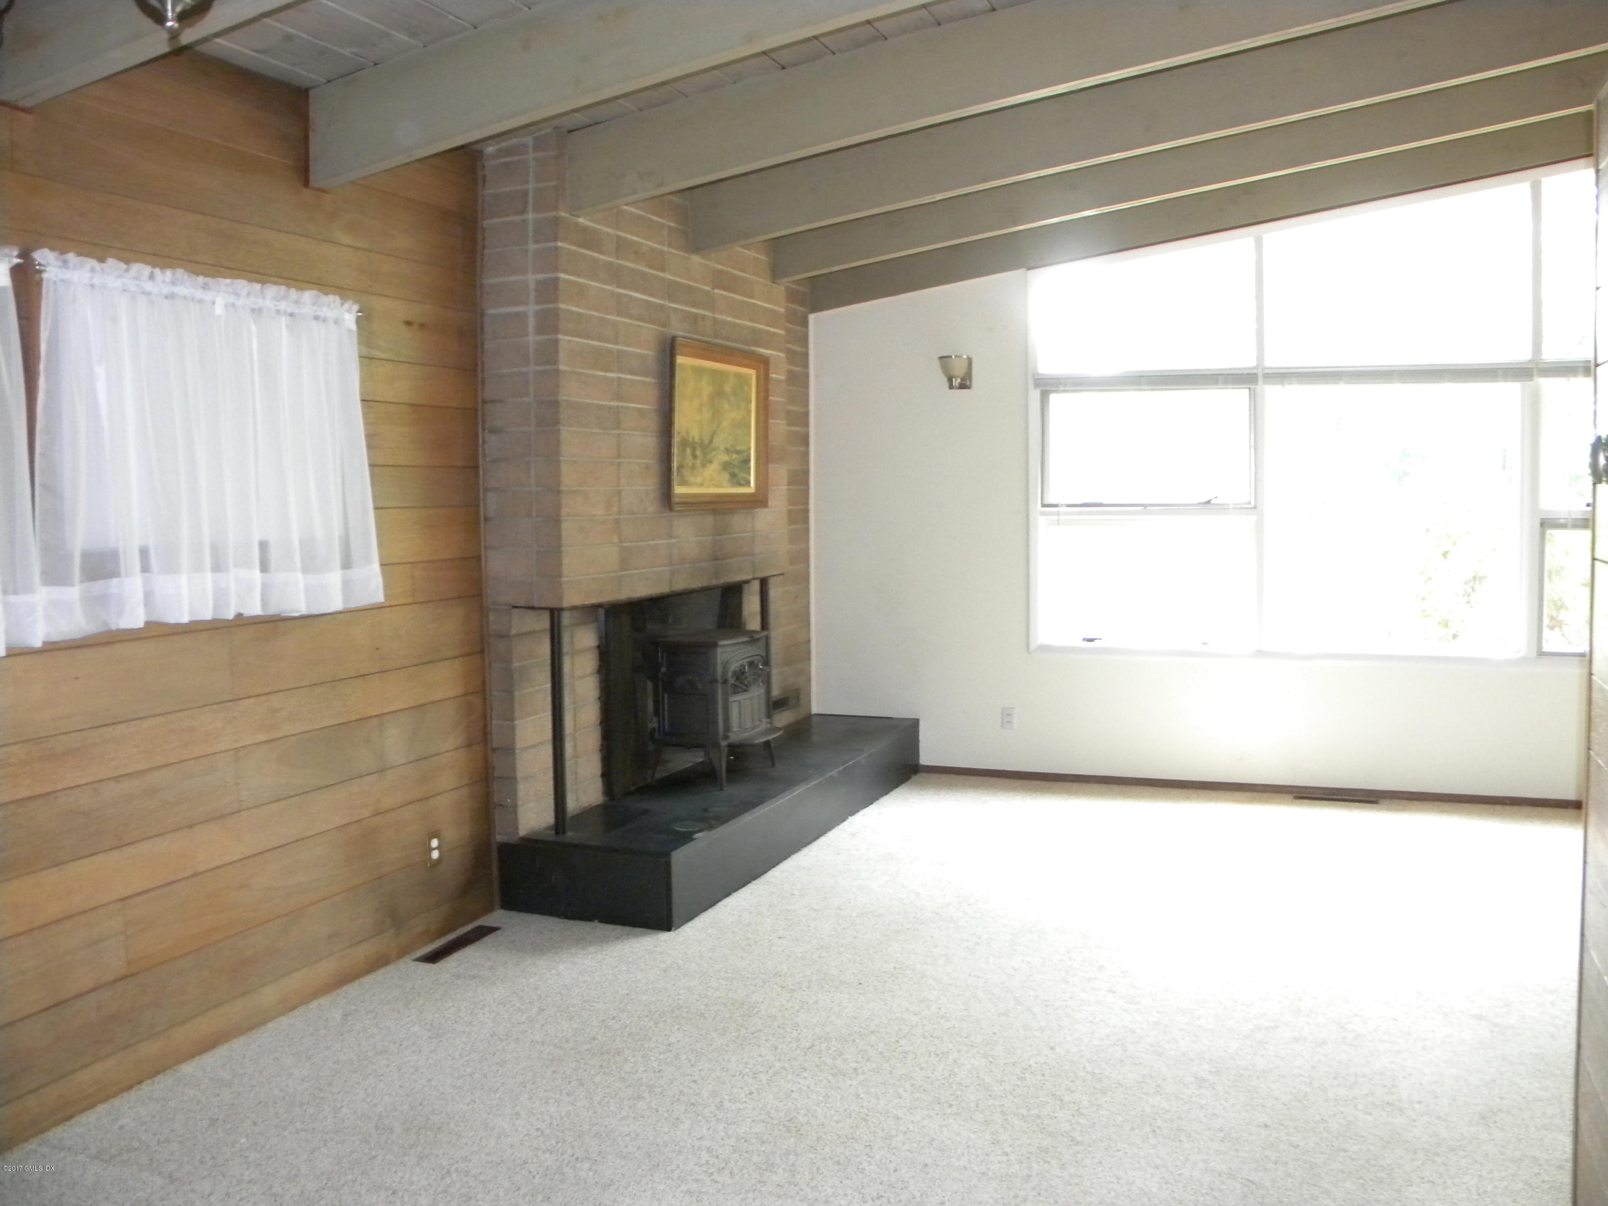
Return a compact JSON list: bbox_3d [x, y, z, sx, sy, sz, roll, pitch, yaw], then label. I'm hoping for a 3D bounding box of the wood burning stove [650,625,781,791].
[{"bbox_3d":[-0.370,0.451,5.693,0.518,0.618,0.495,1,5,23],"label":"wood burning stove"}]

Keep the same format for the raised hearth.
[{"bbox_3d":[-0.251,0.883,5.885,0.716,0.283,2.700,1,5,23],"label":"raised hearth"}]

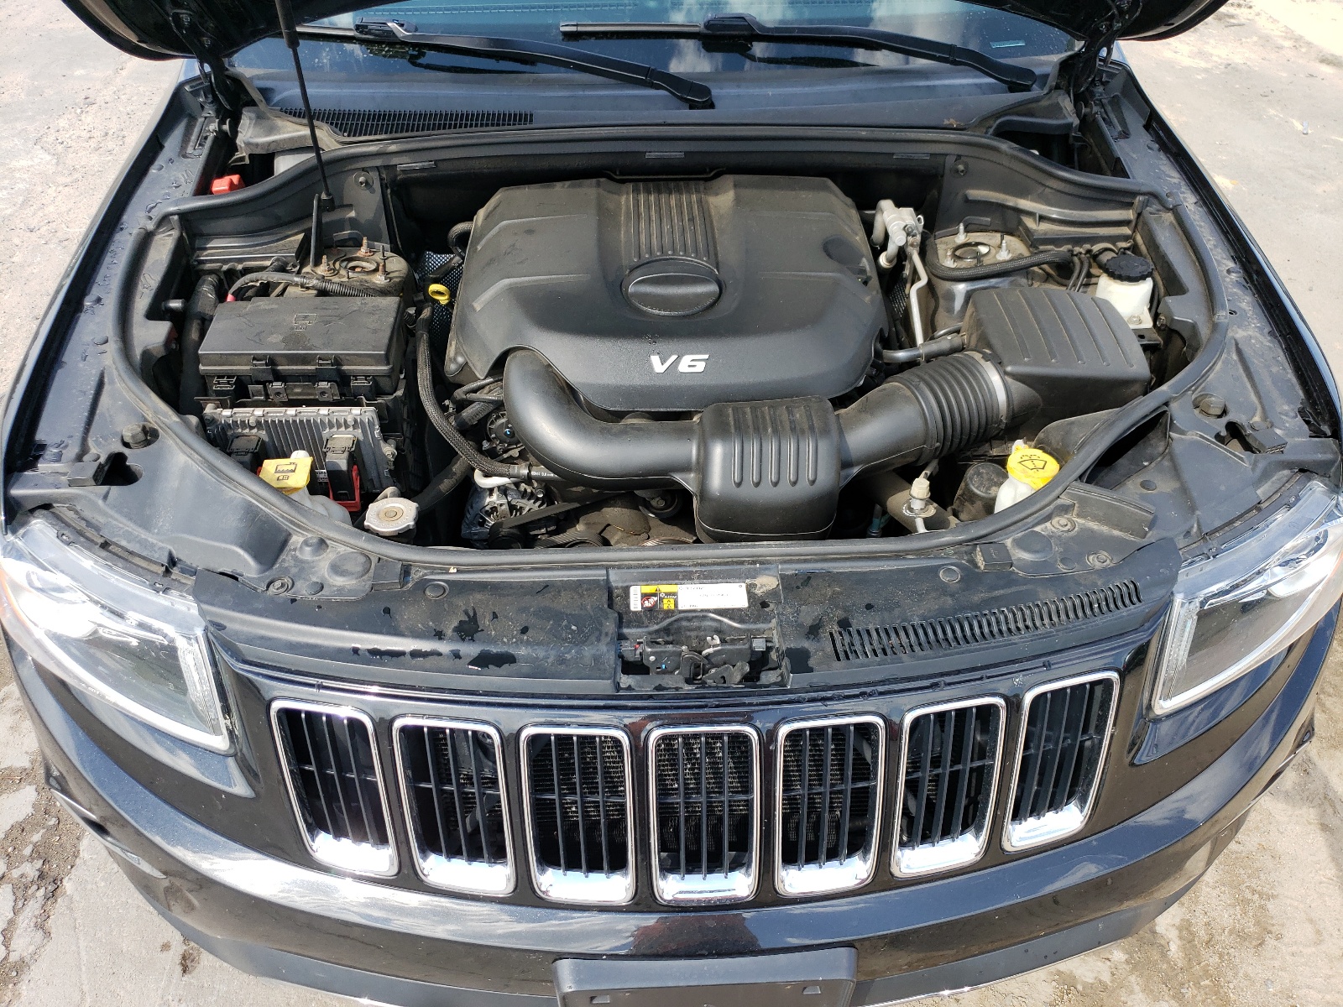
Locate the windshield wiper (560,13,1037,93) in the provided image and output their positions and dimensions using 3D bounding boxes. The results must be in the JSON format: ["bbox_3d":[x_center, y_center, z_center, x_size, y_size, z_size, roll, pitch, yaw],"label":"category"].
[{"bbox_3d":[0.209,-0.783,1.720,0.816,0.065,0.075,9,55,5],"label":"windshield wiper"}]

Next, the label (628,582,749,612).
[{"bbox_3d":[0.019,0.102,1.102,0.126,0.003,0.035,-2,47,-2],"label":"label"}]

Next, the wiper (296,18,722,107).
[{"bbox_3d":[-0.344,-0.765,1.717,0.855,0.065,0.075,11,56,6],"label":"wiper"}]

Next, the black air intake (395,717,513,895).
[{"bbox_3d":[-0.218,0.298,1.043,0.112,0.215,0.050,5,25,5],"label":"black air intake"}]

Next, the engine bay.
[{"bbox_3d":[0.008,-0.132,1.531,1.420,0.450,0.840,-2,41,-2],"label":"engine bay"}]

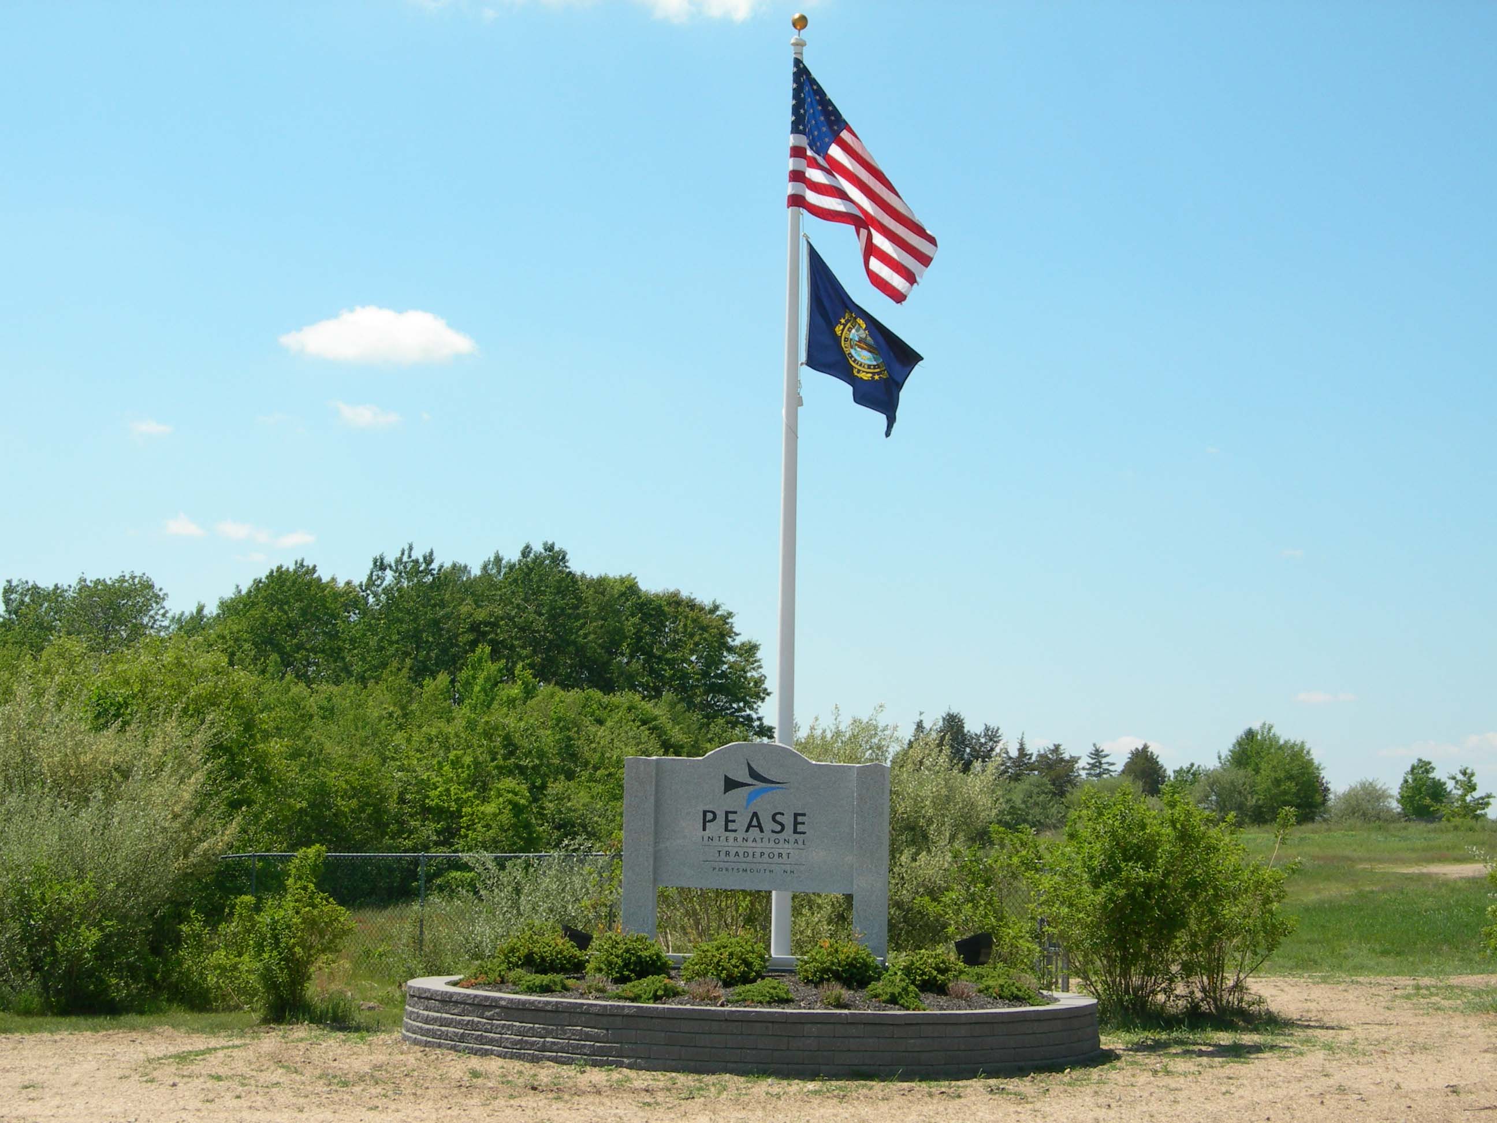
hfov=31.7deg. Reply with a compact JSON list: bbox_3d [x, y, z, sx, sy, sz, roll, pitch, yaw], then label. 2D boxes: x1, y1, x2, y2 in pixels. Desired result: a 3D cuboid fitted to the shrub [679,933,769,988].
[{"bbox_3d":[-0.186,3.104,20.532,0.674,0.409,0.640,1,-6,0],"label":"shrub"}]

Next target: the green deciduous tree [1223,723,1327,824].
[{"bbox_3d":[23.887,9.634,119.732,4.724,4.565,4.488,1,-6,0],"label":"green deciduous tree"}]

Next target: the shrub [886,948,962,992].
[{"bbox_3d":[1.384,3.204,20.676,0.596,0.349,0.596,1,-6,0],"label":"shrub"}]

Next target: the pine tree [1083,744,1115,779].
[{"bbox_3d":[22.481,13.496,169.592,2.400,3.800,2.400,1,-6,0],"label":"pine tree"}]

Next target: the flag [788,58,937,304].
[{"bbox_3d":[1.074,-3.585,24.840,1.420,2.380,0.450,1,-6,0],"label":"flag"}]

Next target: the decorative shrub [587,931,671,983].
[{"bbox_3d":[-0.940,3.099,20.682,0.660,0.394,0.627,1,-6,0],"label":"decorative shrub"}]

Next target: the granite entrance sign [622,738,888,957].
[{"bbox_3d":[0.068,2.611,23.606,2.420,1.980,0.270,0,-6,9],"label":"granite entrance sign"}]

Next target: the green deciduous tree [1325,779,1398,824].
[{"bbox_3d":[30.127,11.775,129.560,3.600,2.250,3.300,1,-6,0],"label":"green deciduous tree"}]

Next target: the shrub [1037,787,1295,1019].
[{"bbox_3d":[4.423,3.629,27.982,2.750,2.480,2.300,1,-6,0],"label":"shrub"}]

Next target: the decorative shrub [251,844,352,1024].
[{"bbox_3d":[-4.108,3.406,24.261,0.957,1.595,0.909,1,-6,0],"label":"decorative shrub"}]

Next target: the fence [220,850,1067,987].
[{"bbox_3d":[-1.864,4.129,29.611,12.260,1.700,0.100,-3,-8,36],"label":"fence"}]

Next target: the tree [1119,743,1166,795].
[{"bbox_3d":[18.655,10.308,124.674,2.211,3.537,2.211,1,-6,0],"label":"tree"}]

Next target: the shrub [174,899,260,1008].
[{"bbox_3d":[-5.054,3.731,25.028,0.821,1.039,0.821,1,-6,0],"label":"shrub"}]

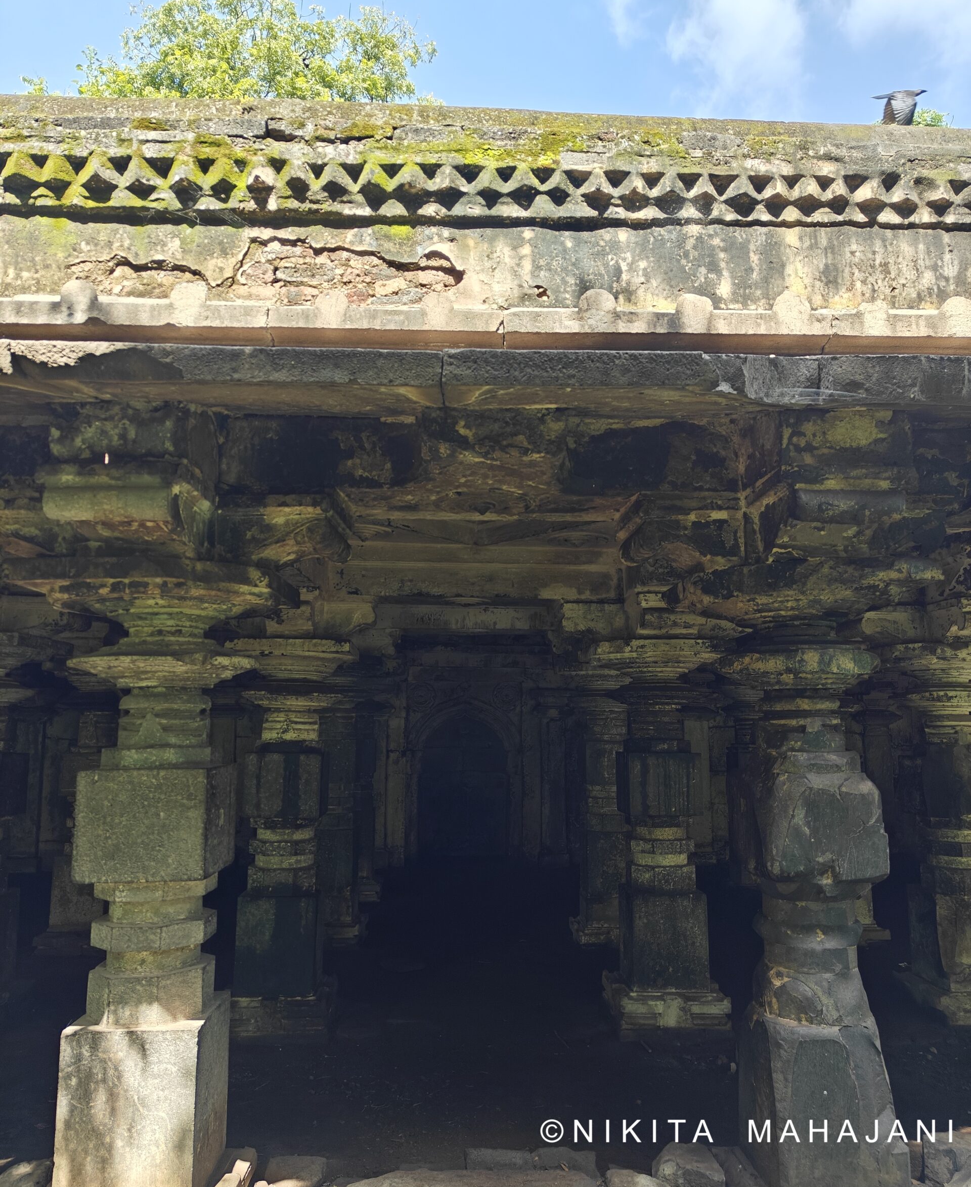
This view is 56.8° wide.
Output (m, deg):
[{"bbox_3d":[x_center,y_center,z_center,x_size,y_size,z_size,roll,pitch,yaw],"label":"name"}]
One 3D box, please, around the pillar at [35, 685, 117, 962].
[{"bbox_3d":[-2.956,1.647,6.819,0.602,1.930,0.602,0,-8,-2],"label":"pillar"}]

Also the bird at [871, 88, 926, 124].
[{"bbox_3d":[2.903,-3.390,6.300,0.390,0.270,0.380,0,-8,-2],"label":"bird"}]

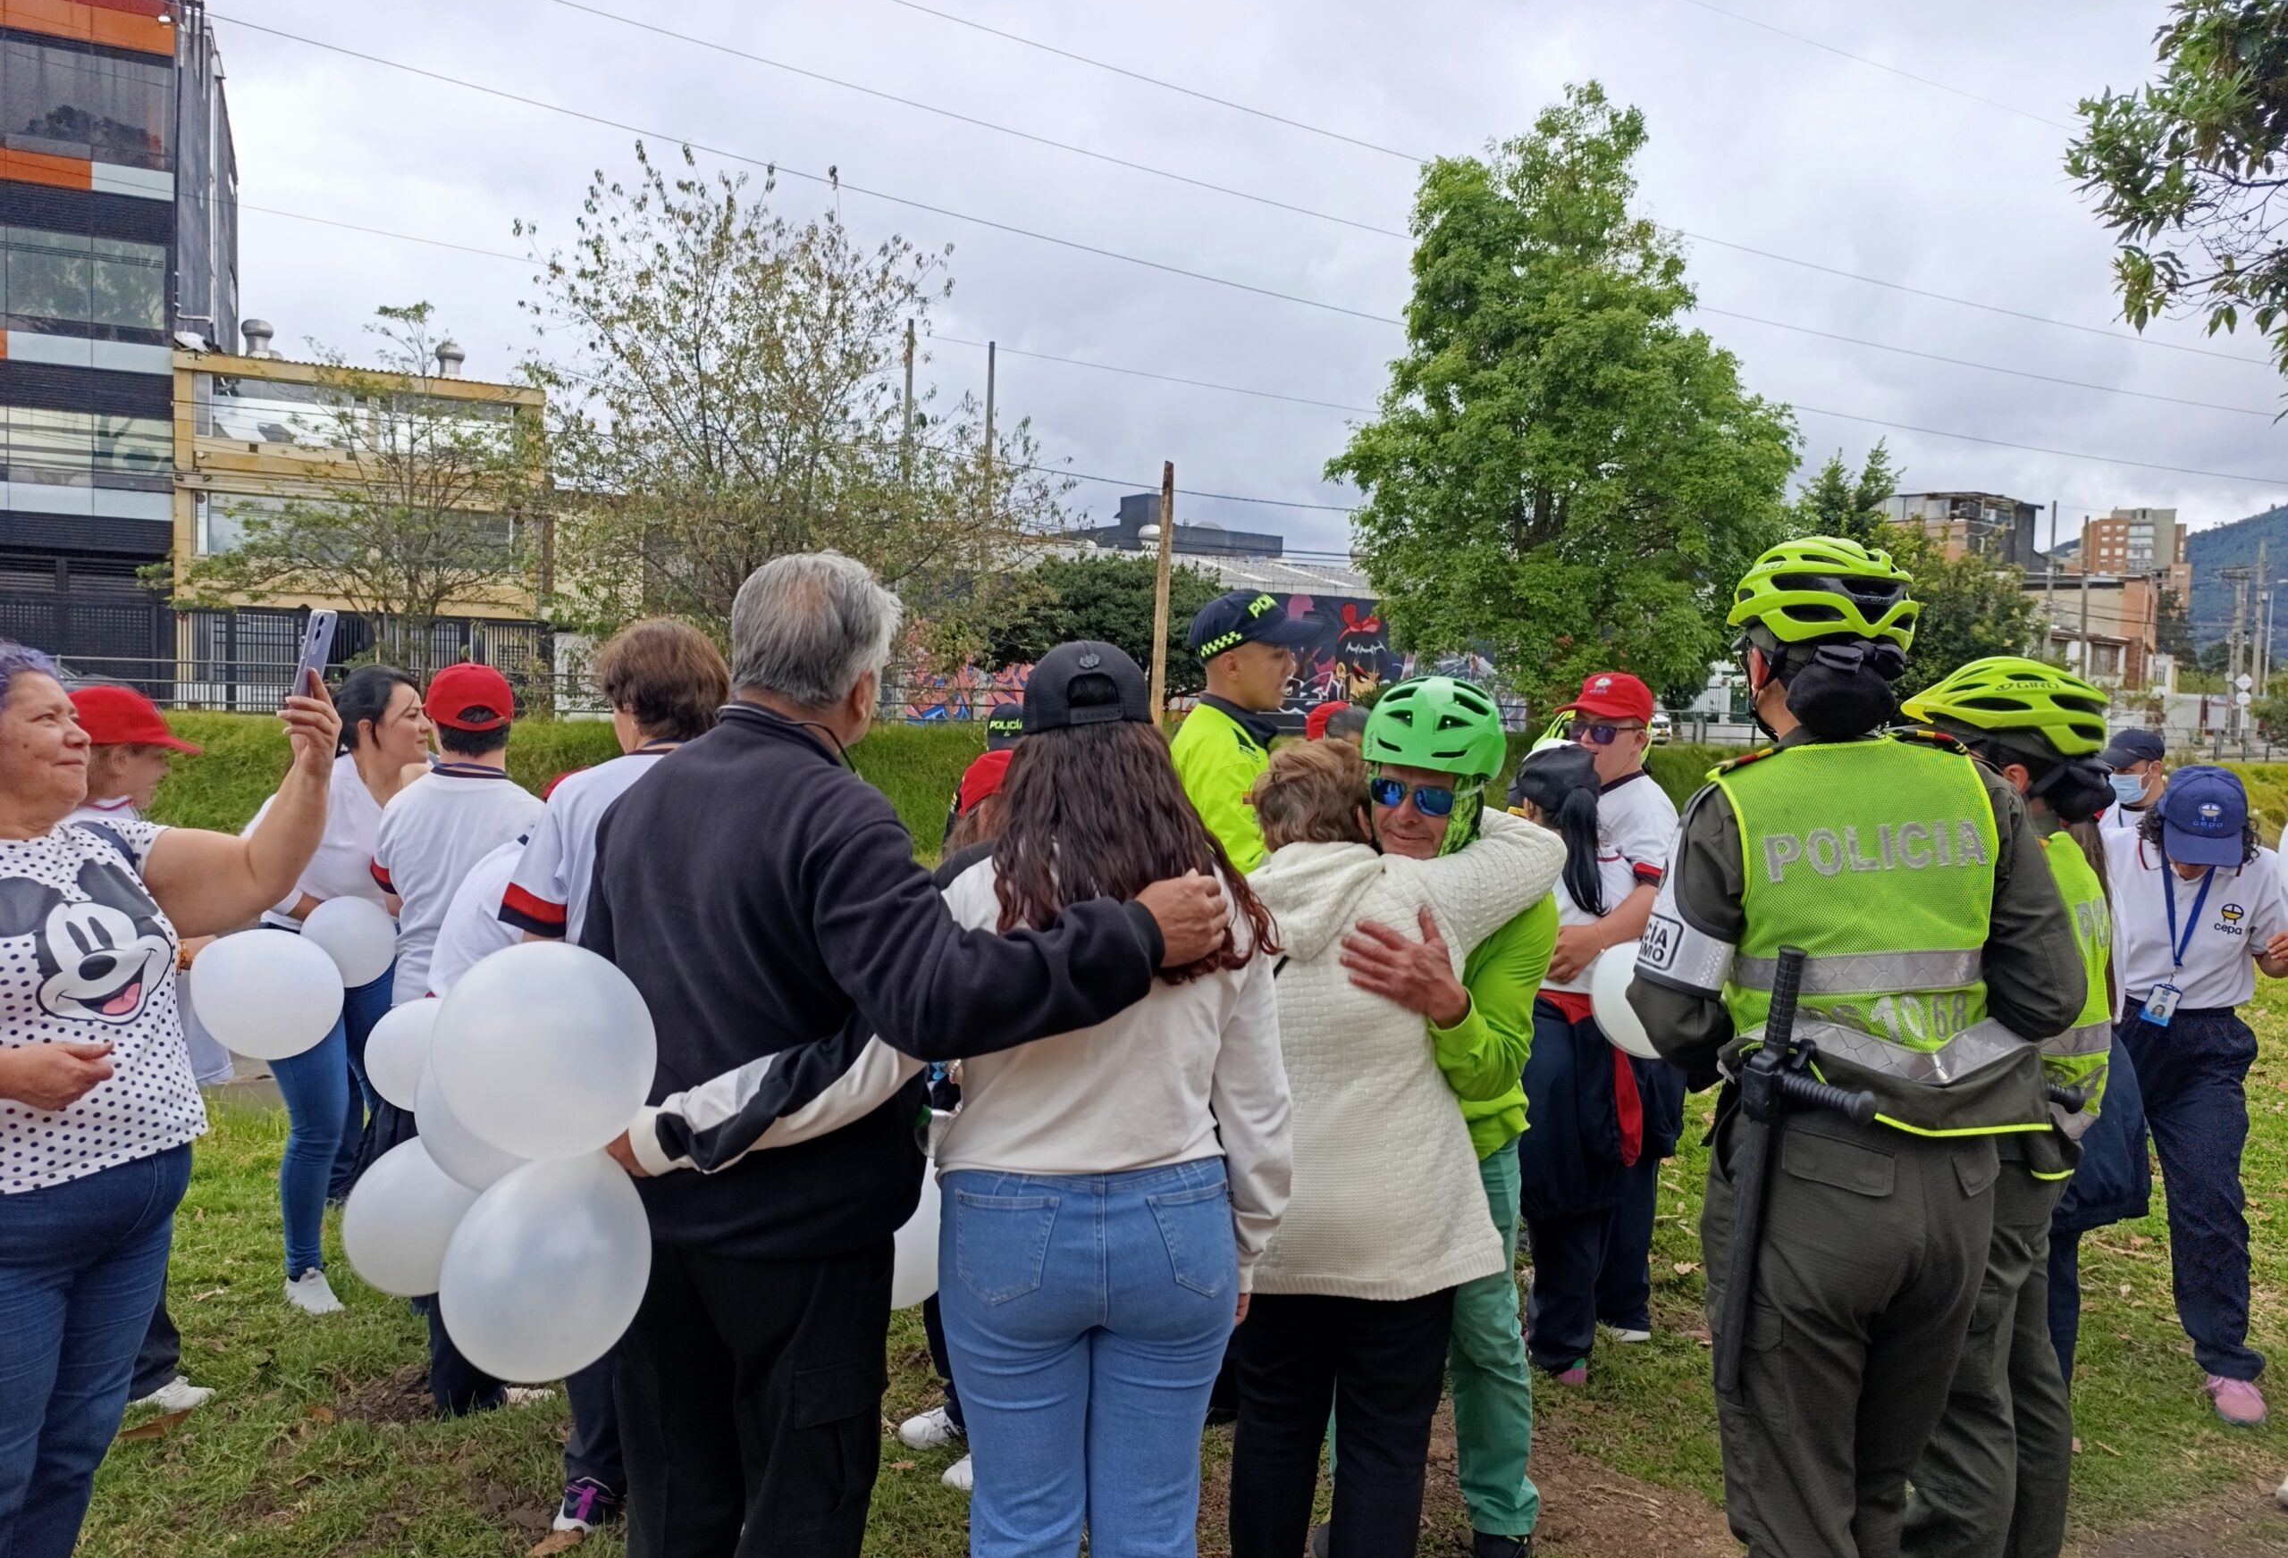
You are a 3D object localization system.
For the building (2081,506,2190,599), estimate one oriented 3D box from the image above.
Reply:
[{"bbox_3d":[214.822,-42.427,330.000,21.000,32.000,18.000,2,2,30],"label":"building"}]

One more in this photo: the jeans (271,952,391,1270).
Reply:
[{"bbox_3d":[-2.008,0.810,3.780,0.340,0.880,0.380,2,2,21],"label":"jeans"}]

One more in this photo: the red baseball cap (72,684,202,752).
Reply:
[{"bbox_3d":[-2.220,-0.136,3.350,0.265,0.145,0.180,0,2,-33],"label":"red baseball cap"}]

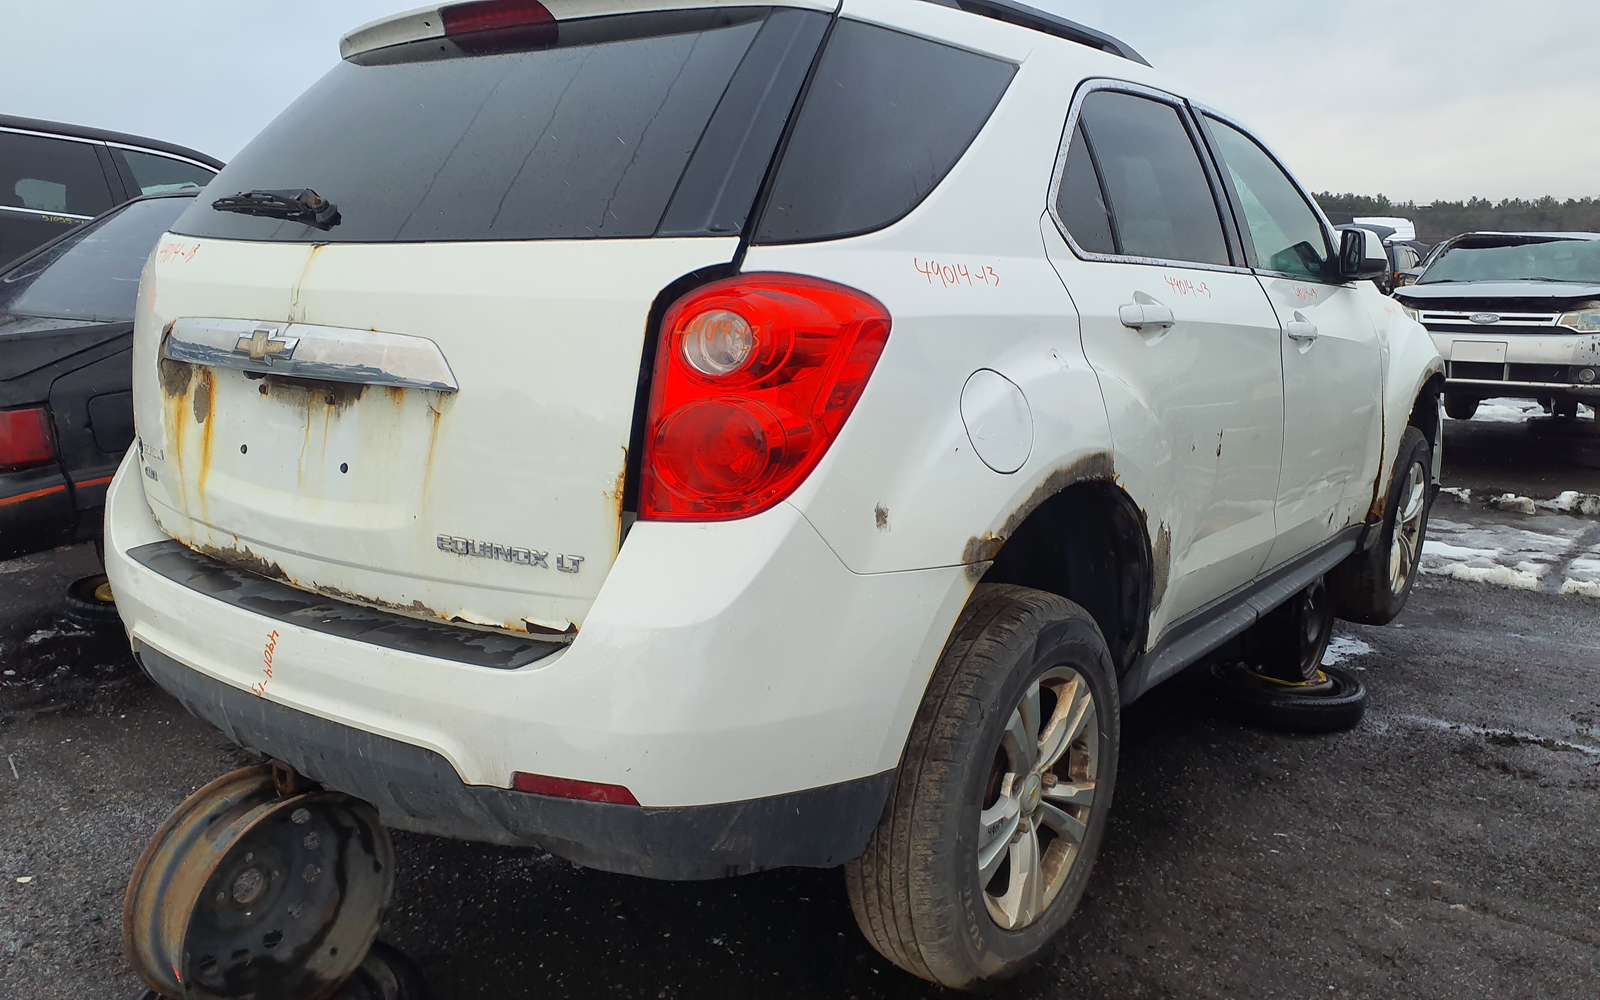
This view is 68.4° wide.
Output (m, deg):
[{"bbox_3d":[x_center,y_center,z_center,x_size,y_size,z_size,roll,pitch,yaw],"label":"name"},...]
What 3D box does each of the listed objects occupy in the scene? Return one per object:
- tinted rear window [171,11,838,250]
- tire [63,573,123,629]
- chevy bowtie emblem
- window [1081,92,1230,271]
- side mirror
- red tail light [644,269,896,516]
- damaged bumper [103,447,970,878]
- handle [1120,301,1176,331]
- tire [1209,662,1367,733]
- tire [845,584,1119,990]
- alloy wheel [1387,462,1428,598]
[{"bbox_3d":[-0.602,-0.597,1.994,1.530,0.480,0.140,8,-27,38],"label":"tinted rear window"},{"bbox_3d":[-3.090,0.485,5.440,0.570,0.140,0.570,9,14,38],"label":"tire"},{"bbox_3d":[-0.820,-0.235,1.803,0.190,0.062,0.026,9,14,38],"label":"chevy bowtie emblem"},{"bbox_3d":[0.705,-0.648,2.358,0.050,0.378,0.600,-19,-4,40],"label":"window"},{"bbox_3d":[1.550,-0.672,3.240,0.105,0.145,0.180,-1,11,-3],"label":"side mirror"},{"bbox_3d":[-0.049,-0.136,1.537,0.190,0.330,0.370,9,14,38],"label":"red tail light"},{"bbox_3d":[-0.644,0.169,2.083,1.810,0.510,0.690,8,14,38],"label":"damaged bumper"},{"bbox_3d":[0.644,-0.341,2.174,0.052,0.048,0.225,9,14,38],"label":"handle"},{"bbox_3d":[1.716,0.696,4.150,0.530,0.120,0.530,8,14,38],"label":"tire"},{"bbox_3d":[0.354,0.514,2.135,0.225,0.712,0.712,8,13,37],"label":"tire"},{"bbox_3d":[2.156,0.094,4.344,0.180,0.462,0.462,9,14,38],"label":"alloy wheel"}]

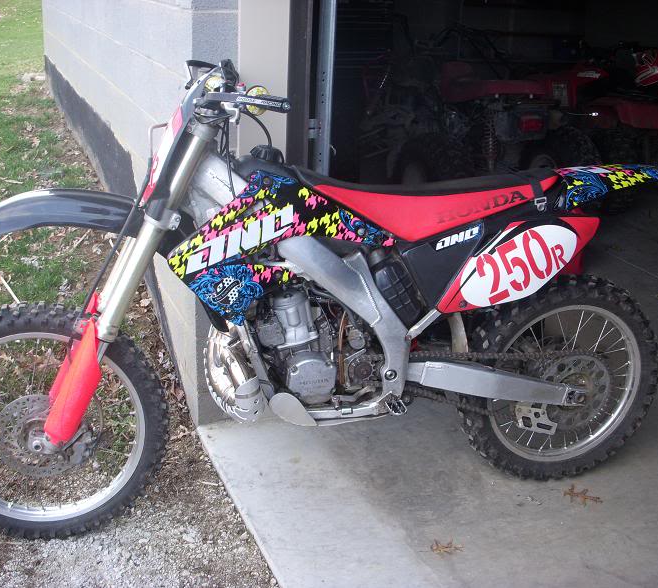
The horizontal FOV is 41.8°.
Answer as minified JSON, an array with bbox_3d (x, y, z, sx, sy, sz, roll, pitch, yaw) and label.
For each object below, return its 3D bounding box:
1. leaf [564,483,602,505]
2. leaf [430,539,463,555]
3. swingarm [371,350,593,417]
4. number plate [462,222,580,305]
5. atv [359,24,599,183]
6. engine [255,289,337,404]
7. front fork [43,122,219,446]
[{"bbox_3d":[0.778,0.610,2.627,0.118,0.022,0.085,10,22,19],"label":"leaf"},{"bbox_3d":[0.324,0.691,2.363,0.095,0.022,0.055,2,21,-1],"label":"leaf"},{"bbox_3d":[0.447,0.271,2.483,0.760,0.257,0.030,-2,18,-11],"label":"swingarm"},{"bbox_3d":[0.520,-0.070,2.334,0.355,0.193,0.030,-33,21,-4],"label":"number plate"},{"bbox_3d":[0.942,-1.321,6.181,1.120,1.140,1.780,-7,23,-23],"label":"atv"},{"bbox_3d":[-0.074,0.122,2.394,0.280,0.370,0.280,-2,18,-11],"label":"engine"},{"bbox_3d":[-0.531,-0.027,2.238,0.140,0.938,0.260,24,12,-13],"label":"front fork"}]

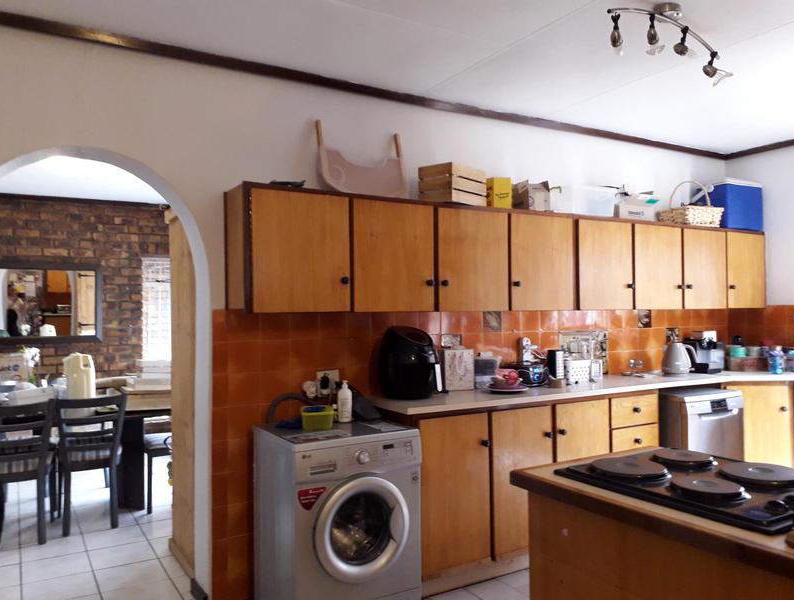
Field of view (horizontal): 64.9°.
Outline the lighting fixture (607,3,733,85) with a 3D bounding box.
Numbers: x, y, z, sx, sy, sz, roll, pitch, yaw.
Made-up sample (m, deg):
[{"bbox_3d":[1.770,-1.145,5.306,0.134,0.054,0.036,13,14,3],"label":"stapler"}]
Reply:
[{"bbox_3d":[1.196,-1.088,2.655,0.880,0.230,0.210,0,-1,-31],"label":"lighting fixture"}]

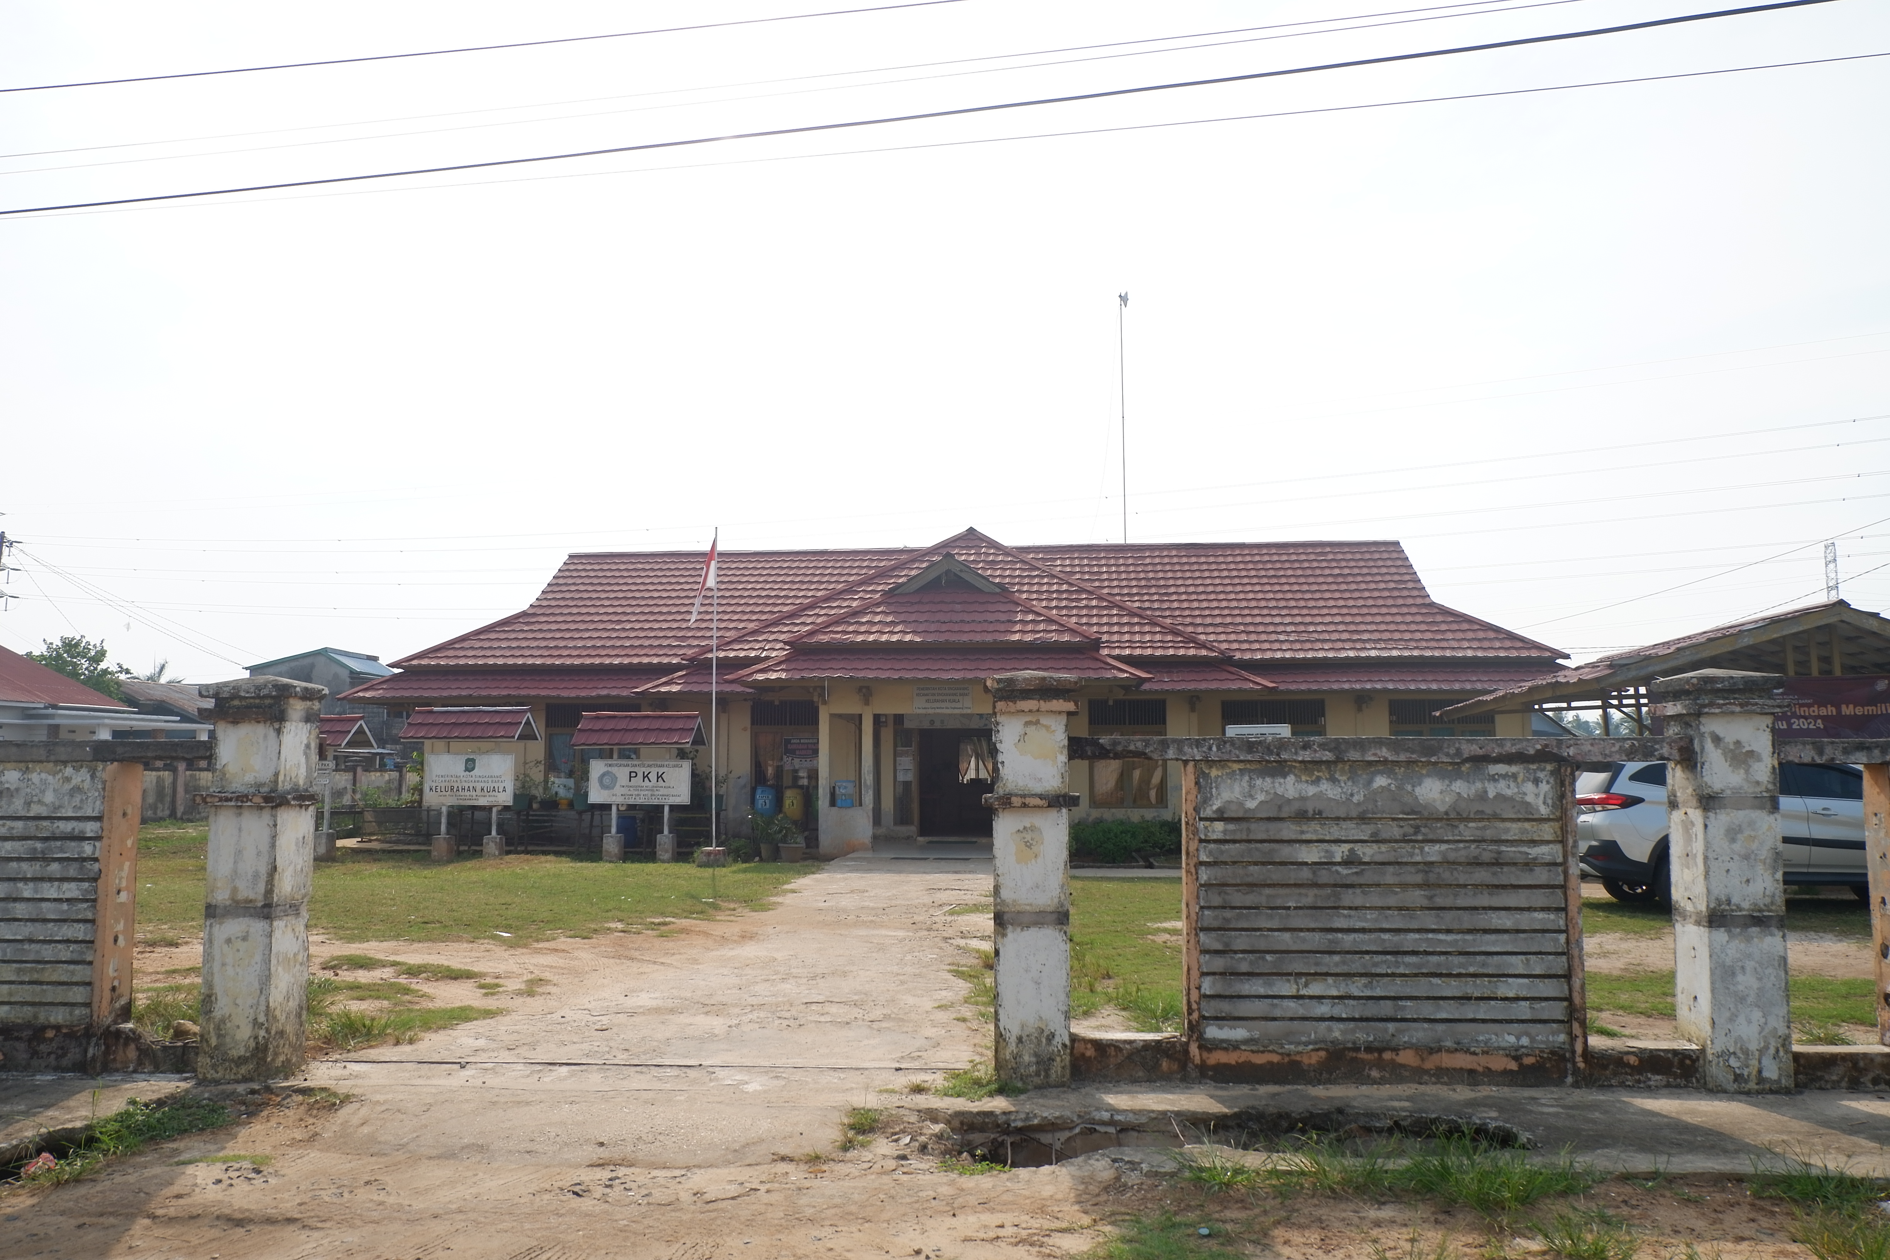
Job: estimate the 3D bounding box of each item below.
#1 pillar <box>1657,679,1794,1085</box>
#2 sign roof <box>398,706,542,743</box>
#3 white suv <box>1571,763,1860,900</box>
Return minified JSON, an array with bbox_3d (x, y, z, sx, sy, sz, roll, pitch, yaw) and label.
[{"bbox_3d":[3.892,1.215,6.314,0.440,2.033,0.420,0,-5,0],"label":"pillar"},{"bbox_3d":[-7.600,1.515,20.300,1.880,0.540,1.080,0,-5,3],"label":"sign roof"},{"bbox_3d":[8.800,2.000,13.100,4.430,1.700,1.740,-1,-5,3],"label":"white suv"}]

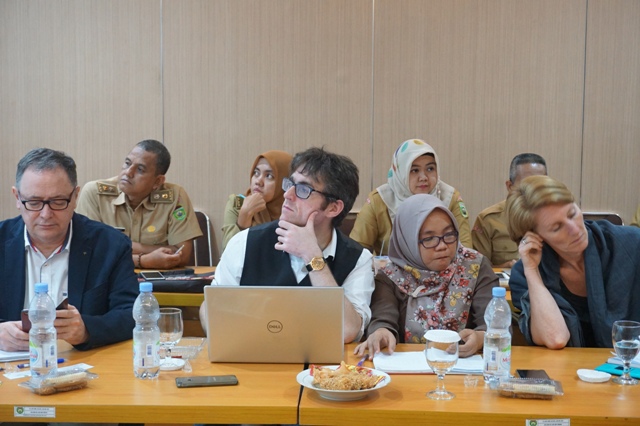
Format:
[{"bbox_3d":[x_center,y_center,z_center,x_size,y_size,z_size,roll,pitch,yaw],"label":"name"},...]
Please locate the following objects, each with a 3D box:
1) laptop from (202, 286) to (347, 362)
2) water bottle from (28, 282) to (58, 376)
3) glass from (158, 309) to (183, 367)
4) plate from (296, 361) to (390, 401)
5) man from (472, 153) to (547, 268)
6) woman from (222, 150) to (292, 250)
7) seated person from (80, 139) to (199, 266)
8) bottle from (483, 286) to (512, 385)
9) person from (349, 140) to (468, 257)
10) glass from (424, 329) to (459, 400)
[{"bbox_3d":[-0.109,0.279,2.846,0.350,0.227,0.327,1,7,2],"label":"laptop"},{"bbox_3d":[-0.687,0.291,2.672,0.068,0.233,0.068,0,7,0],"label":"water bottle"},{"bbox_3d":[-0.388,0.324,2.770,0.074,0.150,0.074,0,7,0],"label":"glass"},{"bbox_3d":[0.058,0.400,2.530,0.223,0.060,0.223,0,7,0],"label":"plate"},{"bbox_3d":[0.890,0.371,4.351,0.540,1.211,0.740,0,7,-5],"label":"man"},{"bbox_3d":[-0.223,0.361,4.371,0.500,1.210,0.740,3,7,18],"label":"woman"},{"bbox_3d":[-0.756,0.339,4.338,0.560,1.255,0.740,2,7,15],"label":"seated person"},{"bbox_3d":[0.438,0.301,2.647,0.067,0.236,0.067,0,7,0],"label":"bottle"},{"bbox_3d":[0.378,0.341,4.338,0.520,1.267,0.740,0,7,0],"label":"person"},{"bbox_3d":[0.286,0.354,2.515,0.082,0.158,0.082,0,7,0],"label":"glass"}]

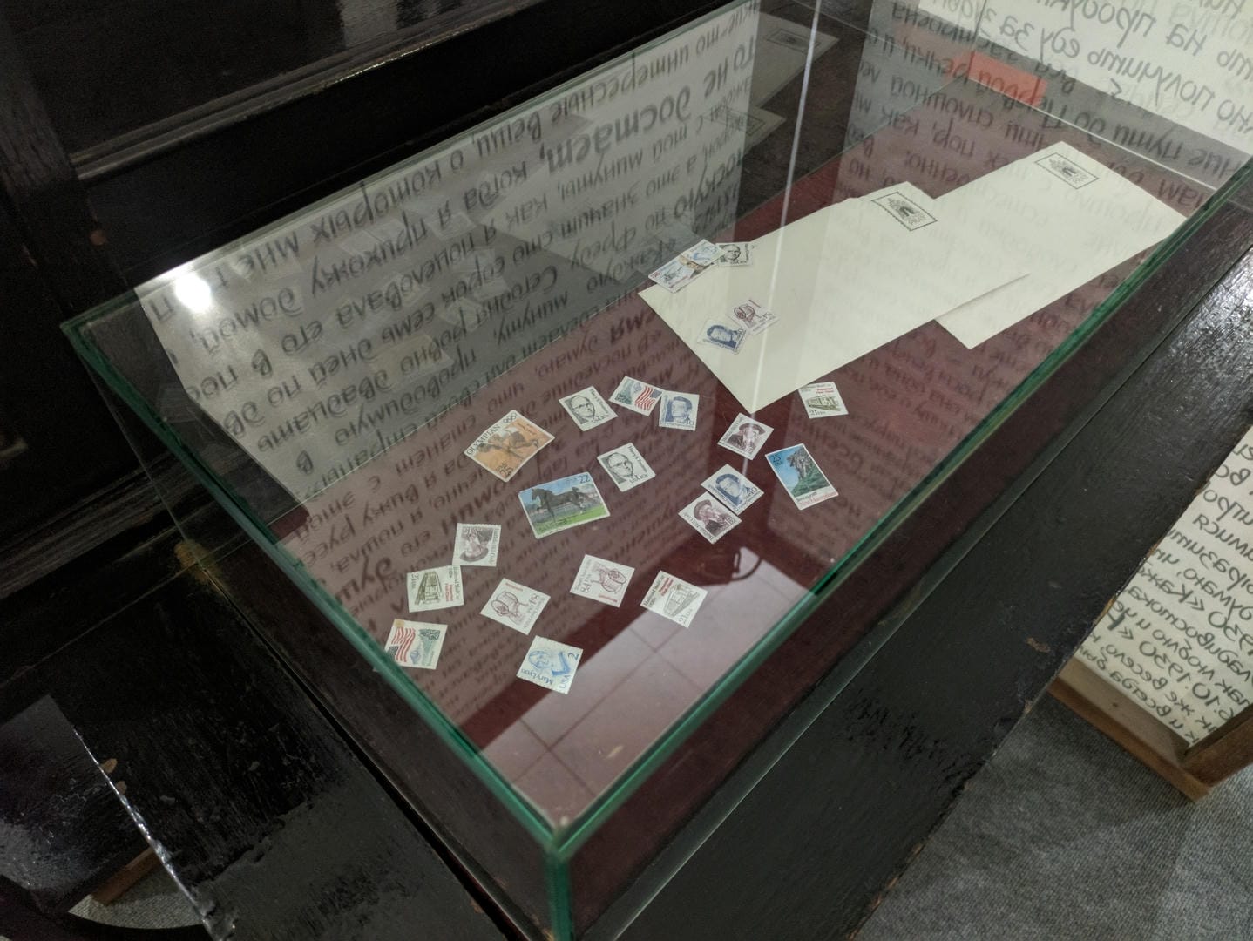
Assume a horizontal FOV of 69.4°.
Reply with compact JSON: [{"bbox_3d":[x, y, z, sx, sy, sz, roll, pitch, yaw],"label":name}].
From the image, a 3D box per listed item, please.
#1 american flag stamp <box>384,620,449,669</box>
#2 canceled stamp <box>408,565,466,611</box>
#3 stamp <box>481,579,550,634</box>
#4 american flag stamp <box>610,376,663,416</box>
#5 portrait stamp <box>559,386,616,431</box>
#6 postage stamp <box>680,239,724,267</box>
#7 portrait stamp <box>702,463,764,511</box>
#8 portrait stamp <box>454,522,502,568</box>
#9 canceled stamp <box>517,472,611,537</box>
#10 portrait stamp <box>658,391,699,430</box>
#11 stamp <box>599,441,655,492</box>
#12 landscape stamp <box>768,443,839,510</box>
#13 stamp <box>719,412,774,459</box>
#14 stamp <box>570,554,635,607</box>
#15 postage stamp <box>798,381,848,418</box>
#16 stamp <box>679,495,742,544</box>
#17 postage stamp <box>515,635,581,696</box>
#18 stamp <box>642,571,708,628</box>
[{"bbox_3d":[-0.098,0.080,0.417,0.025,0.001,0.022,6,53,2],"label":"american flag stamp"},{"bbox_3d":[-0.092,0.057,0.435,0.025,0.001,0.022,-8,54,-8],"label":"canceled stamp"},{"bbox_3d":[-0.053,0.064,0.431,0.025,0.001,0.022,22,55,13],"label":"stamp"},{"bbox_3d":[0.006,-0.042,0.513,0.025,0.001,0.022,23,56,14],"label":"american flag stamp"},{"bbox_3d":[-0.022,-0.036,0.518,0.022,0.001,0.025,-26,59,-20],"label":"portrait stamp"},{"bbox_3d":[0.052,-0.145,0.600,0.021,0.001,0.024,37,60,23],"label":"postage stamp"},{"bbox_3d":[0.057,0.010,0.488,0.022,0.001,0.025,-38,63,-26],"label":"portrait stamp"},{"bbox_3d":[-0.074,0.037,0.450,0.022,0.001,0.025,2,53,-1],"label":"portrait stamp"},{"bbox_3d":[-0.033,0.018,0.478,0.040,0.001,0.031,-17,56,-14],"label":"canceled stamp"},{"bbox_3d":[0.031,-0.035,0.520,0.022,0.001,0.025,7,53,3],"label":"portrait stamp"},{"bbox_3d":[0.000,-0.002,0.483,0.022,0.001,0.025,-26,59,-20],"label":"stamp"},{"bbox_3d":[0.096,0.003,0.495,0.025,0.001,0.039,-18,56,-15],"label":"landscape stamp"},{"bbox_3d":[0.066,-0.019,0.498,0.022,0.001,0.025,27,57,17],"label":"stamp"},{"bbox_3d":[-0.011,0.054,0.441,0.025,0.001,0.022,16,54,9],"label":"stamp"},{"bbox_3d":[0.115,-0.041,0.528,0.022,0.001,0.025,-7,54,-8],"label":"postage stamp"},{"bbox_3d":[0.044,0.025,0.476,0.022,0.001,0.025,-36,62,-25],"label":"stamp"},{"bbox_3d":[-0.034,0.088,0.414,0.025,0.001,0.022,16,54,9],"label":"postage stamp"},{"bbox_3d":[0.024,0.063,0.447,0.025,0.001,0.022,24,56,14],"label":"stamp"}]

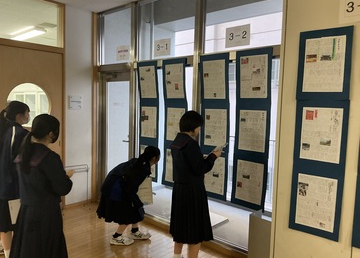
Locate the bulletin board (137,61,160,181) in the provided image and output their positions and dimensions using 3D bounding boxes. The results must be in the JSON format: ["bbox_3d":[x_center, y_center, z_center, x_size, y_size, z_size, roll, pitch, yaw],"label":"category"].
[{"bbox_3d":[-0.443,-0.102,4.035,0.385,1.615,0.060,5,6,39],"label":"bulletin board"}]

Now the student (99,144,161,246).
[{"bbox_3d":[-0.602,0.792,3.511,0.760,1.138,0.460,0,5,-20],"label":"student"}]

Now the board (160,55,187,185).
[{"bbox_3d":[-0.062,-0.075,3.635,0.385,1.575,0.060,5,6,40],"label":"board"}]

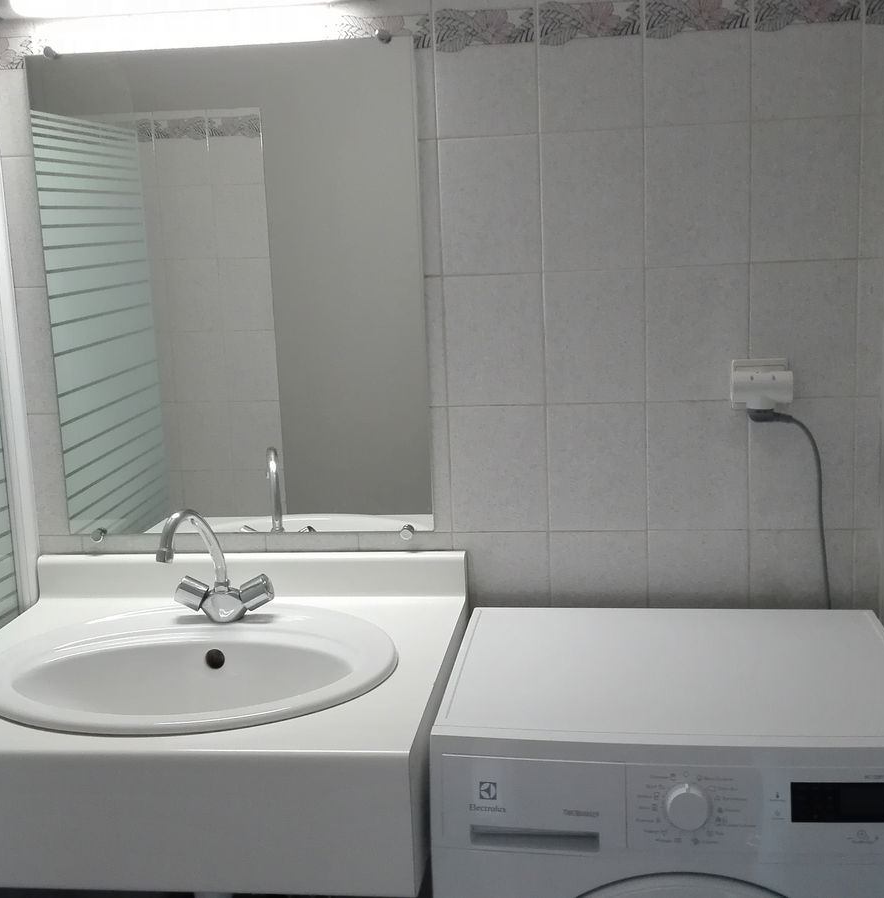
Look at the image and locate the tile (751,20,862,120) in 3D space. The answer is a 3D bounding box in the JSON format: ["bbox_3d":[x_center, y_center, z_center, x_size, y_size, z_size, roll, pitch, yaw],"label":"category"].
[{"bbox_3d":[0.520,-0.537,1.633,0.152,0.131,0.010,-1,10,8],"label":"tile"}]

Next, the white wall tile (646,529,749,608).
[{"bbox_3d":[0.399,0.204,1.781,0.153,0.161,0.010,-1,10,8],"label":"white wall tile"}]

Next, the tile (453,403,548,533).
[{"bbox_3d":[0.088,0.031,1.775,0.149,0.197,0.010,-1,10,8],"label":"tile"}]

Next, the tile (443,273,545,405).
[{"bbox_3d":[0.080,-0.166,1.741,0.149,0.197,0.010,-1,10,8],"label":"tile"}]

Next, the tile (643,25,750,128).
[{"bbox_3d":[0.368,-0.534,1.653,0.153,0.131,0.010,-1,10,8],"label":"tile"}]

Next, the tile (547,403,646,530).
[{"bbox_3d":[0.239,0.029,1.758,0.150,0.200,0.010,-1,11,8],"label":"tile"}]

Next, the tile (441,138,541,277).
[{"bbox_3d":[0.072,-0.361,1.704,0.150,0.200,0.010,-1,11,8],"label":"tile"}]

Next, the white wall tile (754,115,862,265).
[{"bbox_3d":[0.526,-0.374,1.661,0.152,0.202,0.010,-1,10,8],"label":"white wall tile"}]

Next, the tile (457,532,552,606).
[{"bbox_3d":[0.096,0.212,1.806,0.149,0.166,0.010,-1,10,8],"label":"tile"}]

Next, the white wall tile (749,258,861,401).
[{"bbox_3d":[0.529,-0.173,1.677,0.149,0.197,0.010,-1,10,8],"label":"white wall tile"}]

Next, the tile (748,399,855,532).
[{"bbox_3d":[0.538,0.024,1.717,0.150,0.200,0.010,-1,11,8],"label":"tile"}]

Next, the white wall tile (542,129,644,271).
[{"bbox_3d":[0.221,-0.364,1.684,0.150,0.200,0.010,-1,11,8],"label":"white wall tile"}]

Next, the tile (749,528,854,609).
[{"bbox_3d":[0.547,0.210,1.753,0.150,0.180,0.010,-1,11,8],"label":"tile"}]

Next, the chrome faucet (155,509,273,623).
[{"bbox_3d":[-0.339,0.172,1.636,0.157,0.183,0.148,0,11,14],"label":"chrome faucet"}]

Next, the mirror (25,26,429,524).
[{"bbox_3d":[-0.326,-0.235,1.784,0.605,0.753,0.014,-1,10,8],"label":"mirror"}]

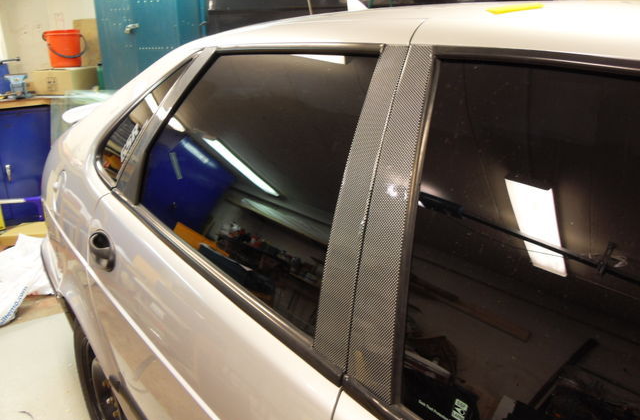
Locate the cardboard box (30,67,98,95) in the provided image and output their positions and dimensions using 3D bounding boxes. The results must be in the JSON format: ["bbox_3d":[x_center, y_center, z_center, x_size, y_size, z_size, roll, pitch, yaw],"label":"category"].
[{"bbox_3d":[-1.958,-0.997,3.999,0.289,0.172,0.420,1,19,0],"label":"cardboard box"}]

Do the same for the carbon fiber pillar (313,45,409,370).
[{"bbox_3d":[0.052,-0.022,0.715,0.075,0.466,0.035,2,-15,46],"label":"carbon fiber pillar"}]

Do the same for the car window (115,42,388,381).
[{"bbox_3d":[-0.164,-0.116,0.980,0.055,0.446,0.909,23,0,-42],"label":"car window"}]

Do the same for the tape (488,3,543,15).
[{"bbox_3d":[0.324,-0.336,0.862,0.085,0.008,0.060,-6,25,4],"label":"tape"}]

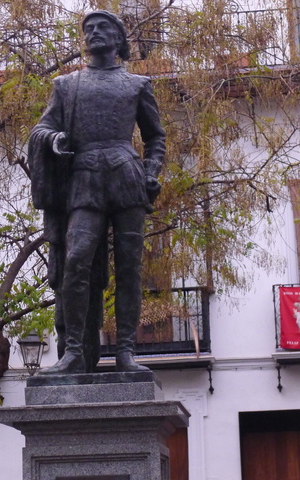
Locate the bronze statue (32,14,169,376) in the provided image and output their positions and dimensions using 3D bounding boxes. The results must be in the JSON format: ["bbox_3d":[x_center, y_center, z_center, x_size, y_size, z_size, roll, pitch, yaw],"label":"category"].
[{"bbox_3d":[-0.323,-0.311,7.250,0.820,2.220,0.700,-3,-11,5],"label":"bronze statue"}]

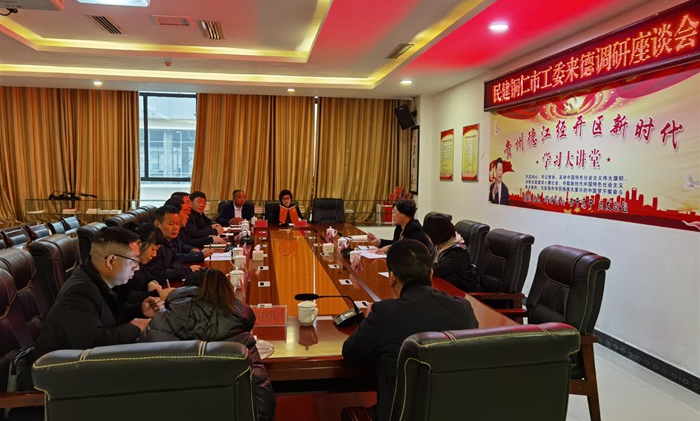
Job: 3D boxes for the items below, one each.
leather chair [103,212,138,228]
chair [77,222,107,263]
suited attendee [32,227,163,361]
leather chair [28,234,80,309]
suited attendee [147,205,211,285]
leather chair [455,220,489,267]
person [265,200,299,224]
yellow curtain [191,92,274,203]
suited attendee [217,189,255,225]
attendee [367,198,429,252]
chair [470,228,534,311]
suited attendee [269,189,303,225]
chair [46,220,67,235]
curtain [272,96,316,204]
[{"bbox_3d":[-2.227,0.605,5.983,0.700,1.100,0.640,0,4,-9],"label":"leather chair"},{"bbox_3d":[-1.962,0.656,4.900,0.680,1.090,0.630,0,5,-9],"label":"chair"},{"bbox_3d":[-1.162,0.753,2.438,0.760,1.340,0.540,0,4,-11],"label":"suited attendee"},{"bbox_3d":[-1.923,0.740,4.153,0.700,1.100,0.640,0,4,-9],"label":"leather chair"},{"bbox_3d":[-1.524,0.606,4.377,0.720,1.280,0.520,0,5,-5],"label":"suited attendee"},{"bbox_3d":[1.024,0.668,5.667,0.700,1.100,0.640,0,4,-9],"label":"leather chair"},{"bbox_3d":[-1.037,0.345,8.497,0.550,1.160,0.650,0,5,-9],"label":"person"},{"bbox_3d":[-2.140,-0.910,10.049,1.420,2.400,0.160,0,5,-9],"label":"yellow curtain"},{"bbox_3d":[-1.825,0.318,8.718,0.560,1.290,0.750,-1,4,-17],"label":"suited attendee"},{"bbox_3d":[0.588,0.521,5.672,0.750,1.280,0.520,0,5,-9],"label":"attendee"},{"bbox_3d":[1.067,0.711,4.514,0.680,1.090,0.630,-1,5,-13],"label":"chair"},{"bbox_3d":[-0.932,0.308,8.409,0.500,1.250,0.650,0,5,-9],"label":"suited attendee"},{"bbox_3d":[-3.285,0.634,6.577,0.600,0.930,0.540,0,4,-9],"label":"chair"},{"bbox_3d":[-1.034,-0.915,10.225,0.820,2.400,0.160,0,5,-9],"label":"curtain"}]

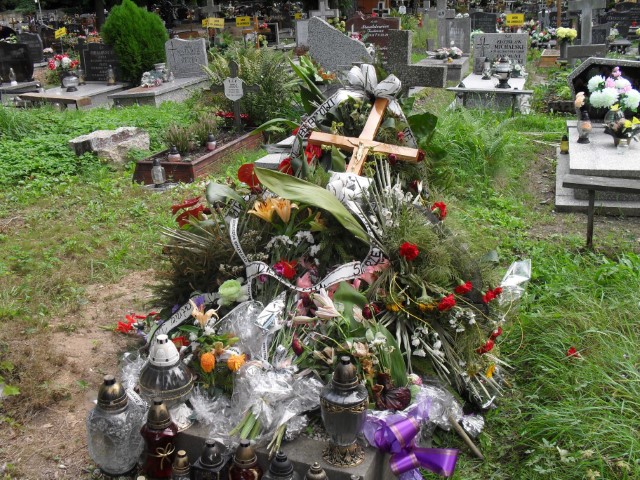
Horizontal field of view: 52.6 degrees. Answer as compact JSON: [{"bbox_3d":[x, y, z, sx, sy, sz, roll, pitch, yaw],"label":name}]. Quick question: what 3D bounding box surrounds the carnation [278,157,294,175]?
[{"bbox_3d":[-0.176,-0.391,3.400,0.080,0.095,0.070,-3,21,-3],"label":"carnation"}]

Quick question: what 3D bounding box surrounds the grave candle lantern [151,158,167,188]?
[{"bbox_3d":[-1.385,-0.580,5.550,0.122,0.230,0.122,-5,21,-13],"label":"grave candle lantern"}]

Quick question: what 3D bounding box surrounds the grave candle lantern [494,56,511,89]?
[{"bbox_3d":[2.376,-2.162,8.335,0.212,0.370,0.212,6,21,14],"label":"grave candle lantern"}]

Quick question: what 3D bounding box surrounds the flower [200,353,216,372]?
[{"bbox_3d":[-0.379,0.416,2.200,0.052,0.060,0.052,-4,21,-10],"label":"flower"}]

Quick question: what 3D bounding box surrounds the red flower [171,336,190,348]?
[{"bbox_3d":[-0.582,0.428,2.700,0.075,0.045,0.065,-7,22,-13],"label":"red flower"}]

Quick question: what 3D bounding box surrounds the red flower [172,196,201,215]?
[{"bbox_3d":[-0.644,-0.165,3.100,0.130,0.075,0.100,-6,22,-11],"label":"red flower"}]

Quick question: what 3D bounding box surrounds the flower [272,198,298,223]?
[{"bbox_3d":[-0.145,-0.124,2.720,0.100,0.095,0.090,-1,21,-3],"label":"flower"}]

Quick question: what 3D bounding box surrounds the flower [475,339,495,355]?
[{"bbox_3d":[0.644,0.415,2.520,0.062,0.058,0.058,6,21,15],"label":"flower"}]

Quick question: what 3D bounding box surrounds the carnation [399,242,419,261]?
[{"bbox_3d":[0.380,0.049,2.780,0.080,0.072,0.065,1,22,8],"label":"carnation"}]

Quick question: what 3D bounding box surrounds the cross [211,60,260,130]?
[{"bbox_3d":[-0.868,-1.490,6.650,0.500,0.690,0.060,5,22,17],"label":"cross"}]

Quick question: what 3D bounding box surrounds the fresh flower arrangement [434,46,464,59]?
[{"bbox_3d":[2.283,-3.334,11.500,0.500,0.190,0.350,4,20,10],"label":"fresh flower arrangement"}]

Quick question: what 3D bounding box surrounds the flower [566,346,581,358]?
[{"bbox_3d":[1.026,0.456,2.620,0.052,0.048,0.052,9,22,22],"label":"flower"}]

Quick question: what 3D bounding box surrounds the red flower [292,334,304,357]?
[{"bbox_3d":[-0.073,0.355,2.200,0.040,0.072,0.045,-1,21,-2],"label":"red flower"}]

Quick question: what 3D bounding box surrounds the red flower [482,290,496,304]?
[{"bbox_3d":[0.676,0.229,2.580,0.053,0.048,0.053,6,21,15],"label":"red flower"}]

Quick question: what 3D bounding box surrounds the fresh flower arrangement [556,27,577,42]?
[{"bbox_3d":[4.571,-3.820,12.000,0.370,0.270,0.300,6,23,19],"label":"fresh flower arrangement"}]

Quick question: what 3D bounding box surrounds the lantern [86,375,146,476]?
[{"bbox_3d":[-0.641,0.567,2.030,0.185,0.325,0.185,-7,21,-19],"label":"lantern"}]

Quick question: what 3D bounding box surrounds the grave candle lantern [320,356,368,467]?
[{"bbox_3d":[0.071,0.475,1.817,0.135,0.335,0.135,1,21,2],"label":"grave candle lantern"}]

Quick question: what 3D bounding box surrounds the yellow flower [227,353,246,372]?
[{"bbox_3d":[-0.281,0.414,2.180,0.060,0.050,0.060,-3,20,-8],"label":"yellow flower"}]

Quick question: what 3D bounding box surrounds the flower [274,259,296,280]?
[{"bbox_3d":[-0.131,0.111,2.450,0.080,0.070,0.070,-1,20,-3],"label":"flower"}]

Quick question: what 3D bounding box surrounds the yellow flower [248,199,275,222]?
[{"bbox_3d":[-0.246,-0.124,2.720,0.100,0.095,0.090,-2,21,-5],"label":"yellow flower"}]

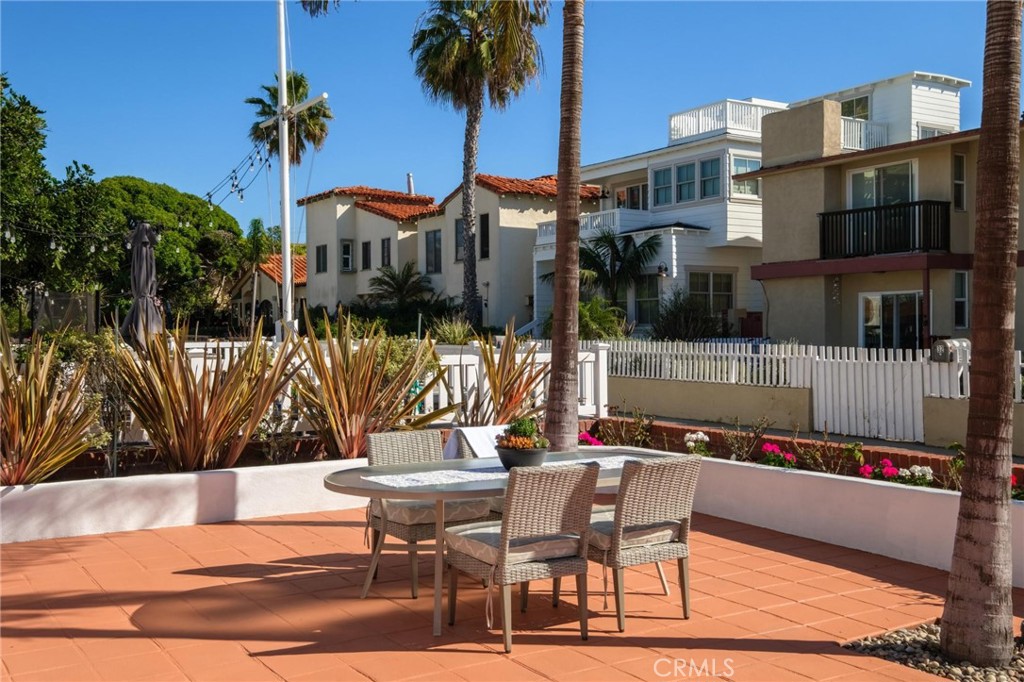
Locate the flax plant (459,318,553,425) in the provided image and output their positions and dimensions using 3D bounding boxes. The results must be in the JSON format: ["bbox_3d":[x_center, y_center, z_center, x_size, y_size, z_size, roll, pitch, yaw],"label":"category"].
[{"bbox_3d":[-0.083,0.365,9.400,0.900,1.170,0.950,0,1,0],"label":"flax plant"}]

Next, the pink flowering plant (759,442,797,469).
[{"bbox_3d":[2.170,0.944,7.900,0.250,0.220,0.290,0,1,-32],"label":"pink flowering plant"}]

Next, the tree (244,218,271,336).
[{"bbox_3d":[-8.163,-1.392,30.989,0.850,5.056,0.850,0,1,-32],"label":"tree"}]

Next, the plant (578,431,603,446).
[{"bbox_3d":[0.776,0.999,9.800,0.250,0.210,0.280,0,1,-32],"label":"plant"}]

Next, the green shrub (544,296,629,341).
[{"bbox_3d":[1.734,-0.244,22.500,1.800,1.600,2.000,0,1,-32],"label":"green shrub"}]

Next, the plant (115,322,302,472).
[{"bbox_3d":[-2.496,0.473,7.950,1.250,1.220,1.450,0,1,-32],"label":"plant"}]

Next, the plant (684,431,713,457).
[{"bbox_3d":[1.669,0.926,8.650,0.220,0.240,0.230,0,1,-32],"label":"plant"}]

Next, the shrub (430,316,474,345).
[{"bbox_3d":[-1.416,-0.274,23.000,1.000,0.750,1.030,0,1,0],"label":"shrub"}]

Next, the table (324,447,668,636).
[{"bbox_3d":[0.013,1.089,5.481,2.140,0.725,1.110,0,1,-30],"label":"table"}]

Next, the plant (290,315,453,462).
[{"bbox_3d":[-1.205,0.405,8.600,1.250,1.300,1.400,0,1,-32],"label":"plant"}]

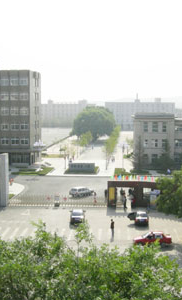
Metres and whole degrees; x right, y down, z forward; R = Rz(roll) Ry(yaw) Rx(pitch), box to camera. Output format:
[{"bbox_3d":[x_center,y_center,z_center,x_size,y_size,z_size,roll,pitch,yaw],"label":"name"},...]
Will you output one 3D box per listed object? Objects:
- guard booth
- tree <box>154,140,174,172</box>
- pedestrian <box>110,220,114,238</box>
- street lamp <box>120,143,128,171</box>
[{"bbox_3d":[6.485,6.751,64.826,7.700,4.150,1.000,0,5,1],"label":"guard booth"},{"bbox_3d":[16.852,0.949,96.324,4.600,7.900,4.600,0,5,0],"label":"tree"},{"bbox_3d":[2.453,8.763,46.720,0.360,1.720,0.500,-2,6,-18],"label":"pedestrian"},{"bbox_3d":[8.029,1.704,102.432,2.000,7.000,2.000,0,5,0],"label":"street lamp"}]

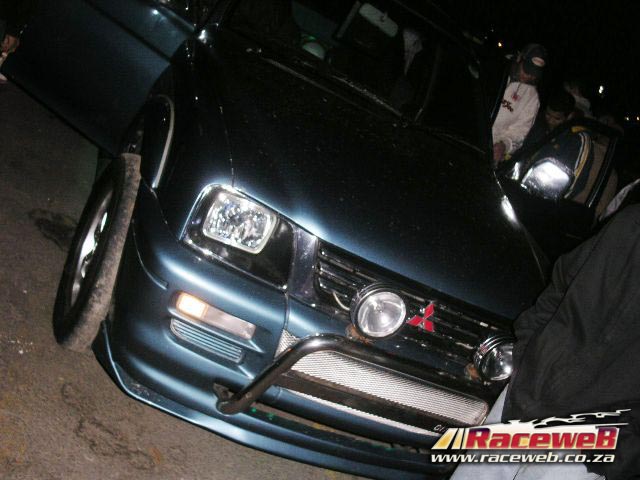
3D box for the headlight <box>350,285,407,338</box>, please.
[{"bbox_3d":[0.161,0.190,1.971,0.150,0.150,0.090,21,16,-22],"label":"headlight"}]

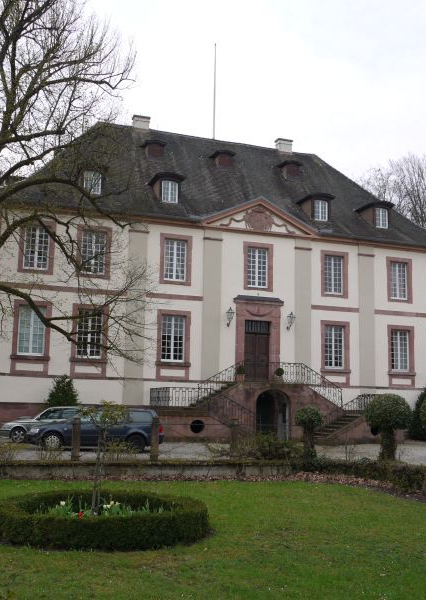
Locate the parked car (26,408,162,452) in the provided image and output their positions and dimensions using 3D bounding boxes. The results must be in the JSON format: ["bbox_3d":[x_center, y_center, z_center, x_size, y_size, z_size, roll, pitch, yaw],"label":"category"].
[{"bbox_3d":[-3.930,4.355,21.971,4.650,1.480,1.750,3,-9,-8],"label":"parked car"}]

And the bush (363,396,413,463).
[{"bbox_3d":[3.761,2.785,13.947,1.021,1.439,1.021,4,-10,-17],"label":"bush"}]

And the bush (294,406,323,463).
[{"bbox_3d":[2.047,2.870,13.724,0.578,1.185,0.578,1,-9,0],"label":"bush"}]

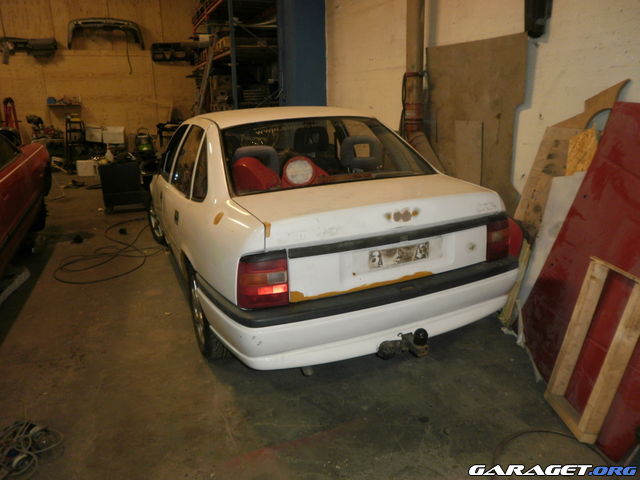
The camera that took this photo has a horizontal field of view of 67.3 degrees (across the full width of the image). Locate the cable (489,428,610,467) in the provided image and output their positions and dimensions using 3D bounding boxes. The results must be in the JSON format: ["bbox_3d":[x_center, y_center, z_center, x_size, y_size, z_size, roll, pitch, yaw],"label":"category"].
[{"bbox_3d":[0.924,0.870,1.997,0.500,0.015,0.270,-2,15,0],"label":"cable"}]

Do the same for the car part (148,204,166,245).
[{"bbox_3d":[-1.625,-0.227,5.109,0.200,0.600,0.600,-8,17,-22],"label":"car part"}]

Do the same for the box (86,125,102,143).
[{"bbox_3d":[-5.395,-2.543,11.500,0.360,0.380,0.340,-7,16,-19],"label":"box"}]

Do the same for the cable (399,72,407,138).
[{"bbox_3d":[0.764,-1.254,4.450,0.090,0.620,0.100,-7,16,-19],"label":"cable"}]

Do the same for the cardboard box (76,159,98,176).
[{"bbox_3d":[-5.345,-1.648,11.050,0.400,0.360,0.300,-5,16,-12],"label":"cardboard box"}]

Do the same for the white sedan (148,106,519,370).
[{"bbox_3d":[-0.481,-0.393,4.099,1.700,1.400,4.380,-8,17,-22],"label":"white sedan"}]

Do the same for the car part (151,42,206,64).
[{"bbox_3d":[-3.392,-4.614,11.836,1.400,0.450,0.380,-7,16,-19],"label":"car part"}]

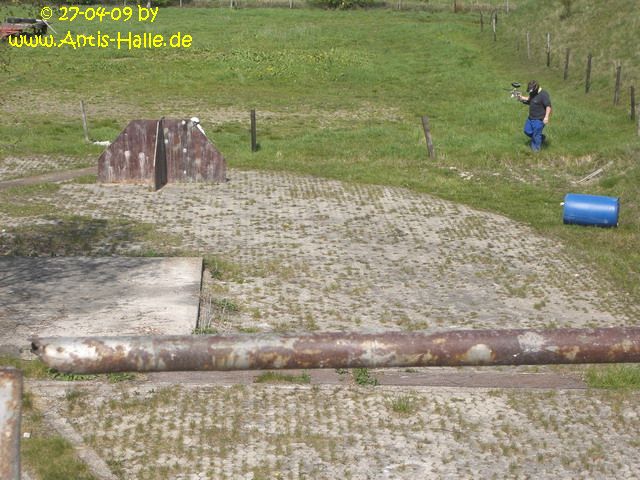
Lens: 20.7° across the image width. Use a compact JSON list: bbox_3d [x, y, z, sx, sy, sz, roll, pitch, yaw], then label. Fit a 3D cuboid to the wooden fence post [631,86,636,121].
[{"bbox_3d":[7.930,-3.446,44.500,0.100,0.918,0.100,-1,10,0],"label":"wooden fence post"}]

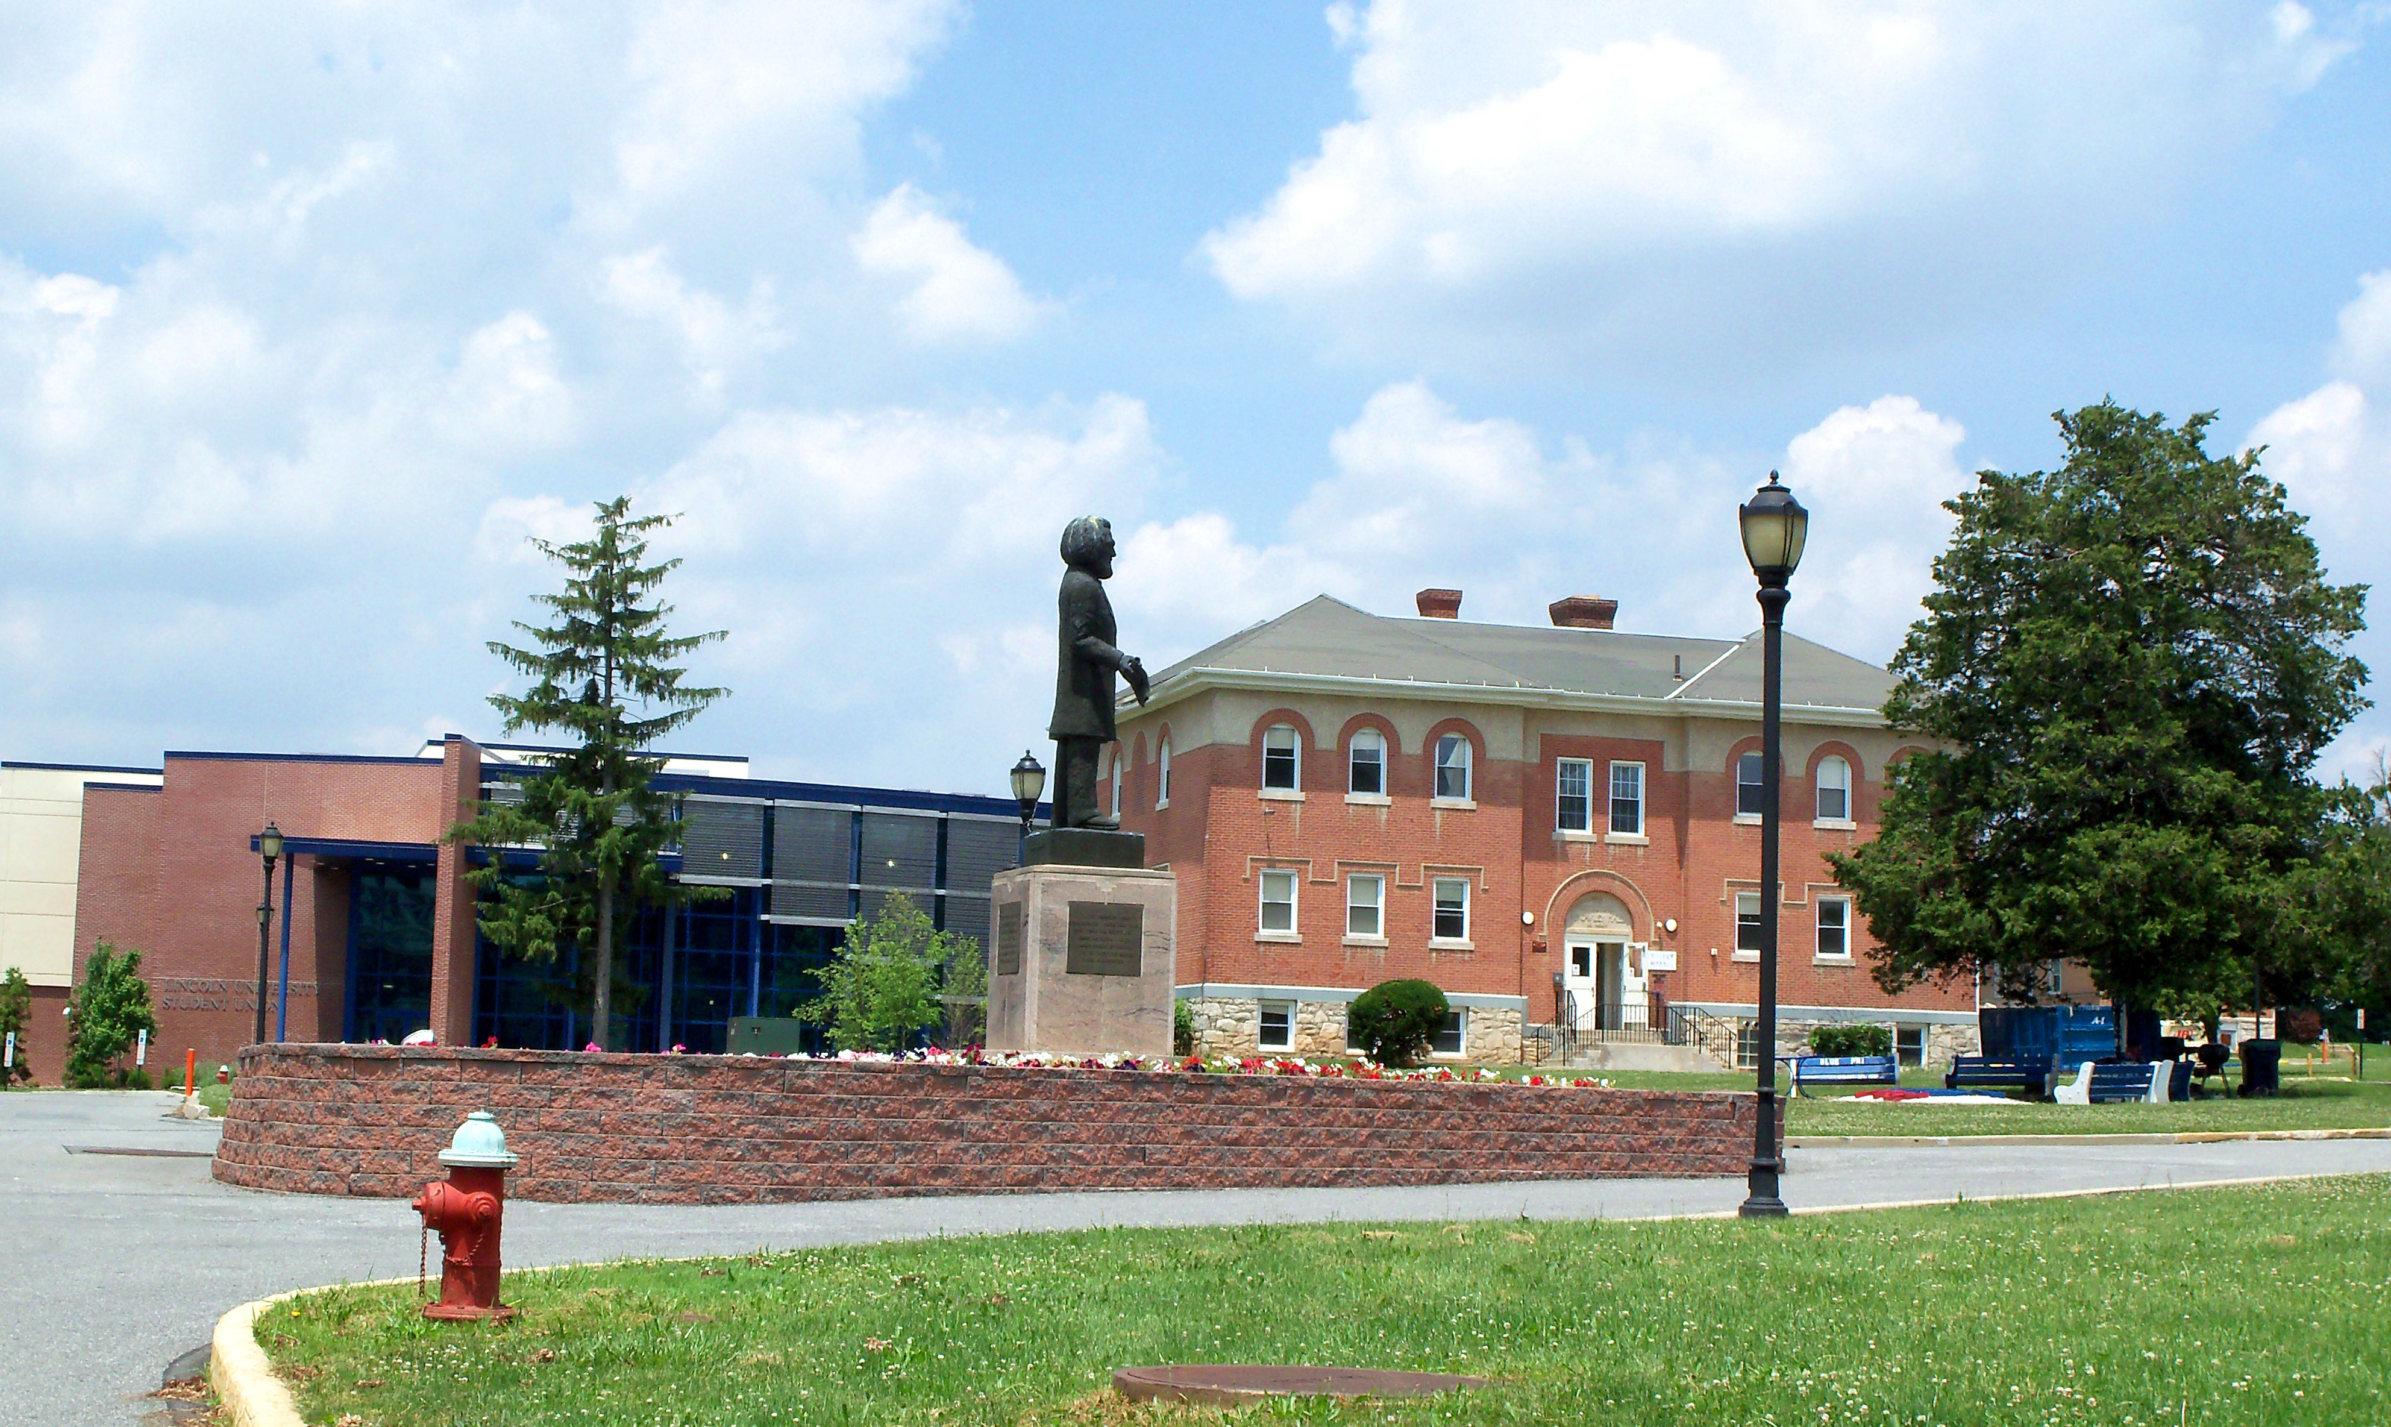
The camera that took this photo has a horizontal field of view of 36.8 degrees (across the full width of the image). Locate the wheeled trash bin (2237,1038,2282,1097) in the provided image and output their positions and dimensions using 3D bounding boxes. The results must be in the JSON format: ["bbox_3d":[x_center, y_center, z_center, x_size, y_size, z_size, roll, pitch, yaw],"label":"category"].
[{"bbox_3d":[19.473,6.493,65.746,0.760,1.083,0.620,2,-6,-3],"label":"wheeled trash bin"}]

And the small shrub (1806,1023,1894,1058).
[{"bbox_3d":[16.017,8.146,87.994,2.060,1.150,1.500,3,-6,-16],"label":"small shrub"}]

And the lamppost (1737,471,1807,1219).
[{"bbox_3d":[3.521,0.783,22.052,0.410,4.598,0.410,2,-6,0],"label":"lamppost"}]

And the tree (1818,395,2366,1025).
[{"bbox_3d":[17.193,0.616,68.373,9.600,13.361,9.400,2,-6,0],"label":"tree"}]

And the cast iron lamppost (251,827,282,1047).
[{"bbox_3d":[-15.903,4.062,61.500,0.410,4.400,0.410,3,-6,-16],"label":"cast iron lamppost"}]

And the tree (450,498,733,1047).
[{"bbox_3d":[-9.844,1.322,58.152,4.350,9.826,4.350,2,-6,0],"label":"tree"}]

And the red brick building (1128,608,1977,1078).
[{"bbox_3d":[8.175,3.323,94.611,21.640,12.090,14.660,3,-6,-16],"label":"red brick building"}]

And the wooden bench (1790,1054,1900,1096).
[{"bbox_3d":[11.712,6.543,64.710,1.900,0.764,0.650,1,-6,8],"label":"wooden bench"}]

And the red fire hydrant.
[{"bbox_3d":[-2.729,1.868,13.383,0.420,0.781,0.390,4,-6,-22],"label":"red fire hydrant"}]

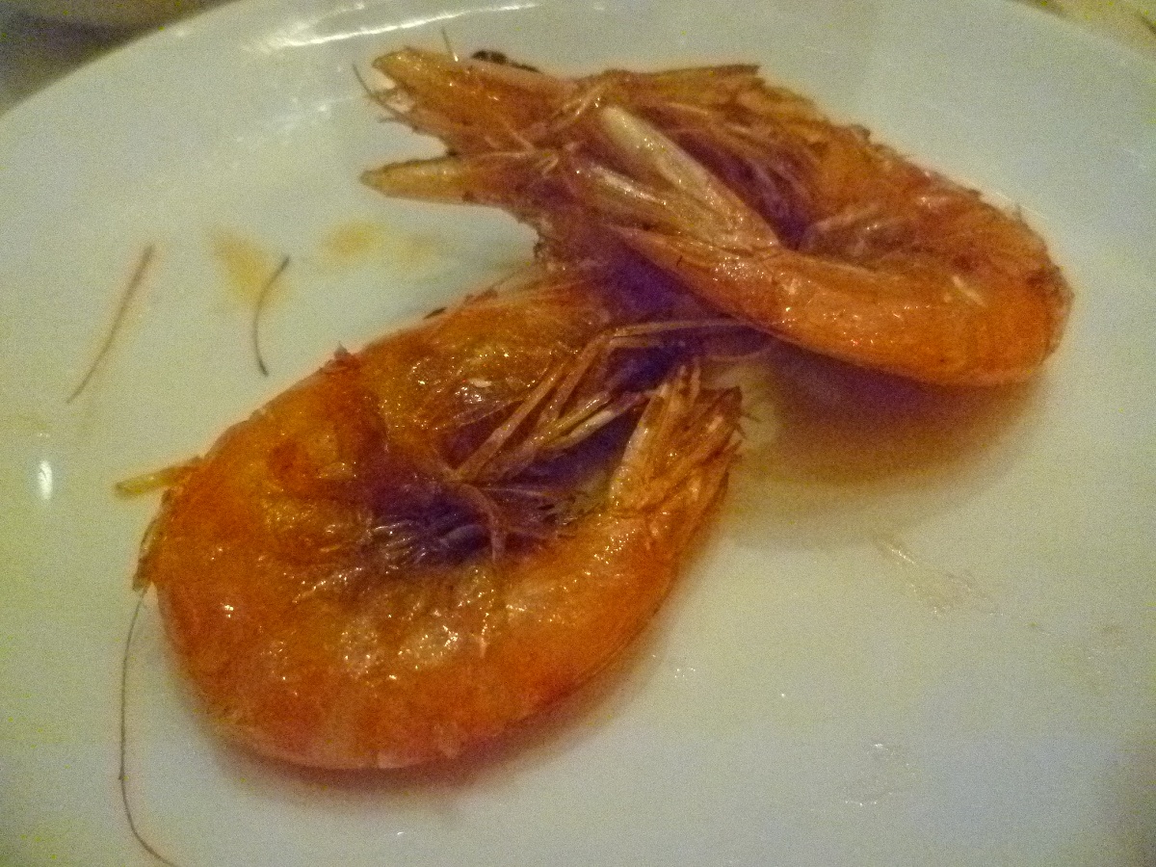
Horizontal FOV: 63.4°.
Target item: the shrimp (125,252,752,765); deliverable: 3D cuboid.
[{"bbox_3d":[-0.017,0.008,0.146,0.090,0.025,0.066,-39,65,-22],"label":"shrimp"}]

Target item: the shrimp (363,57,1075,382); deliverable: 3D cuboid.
[{"bbox_3d":[0.020,-0.049,0.173,0.122,0.031,0.058,17,59,11],"label":"shrimp"}]

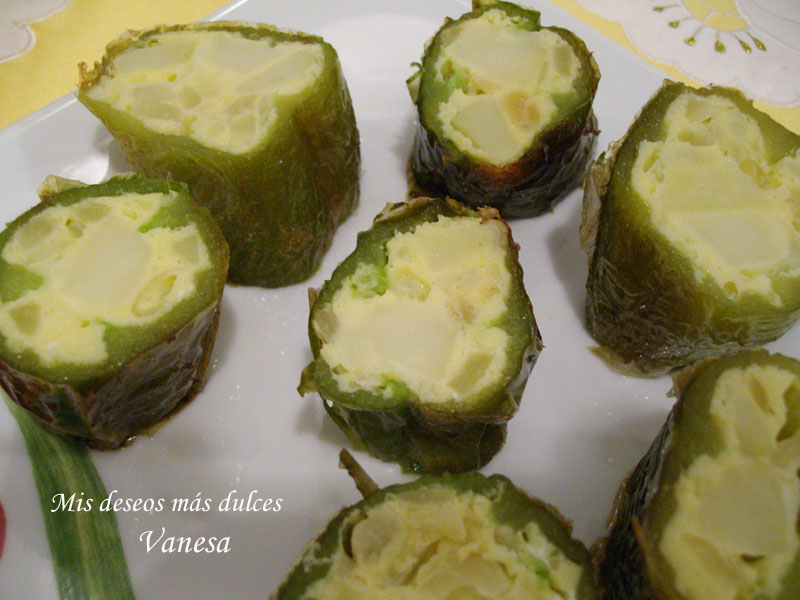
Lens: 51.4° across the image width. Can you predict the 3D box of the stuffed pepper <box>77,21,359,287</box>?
[{"bbox_3d":[-0.043,-0.036,0.211,0.061,0.046,0.050,-8,52,-6],"label":"stuffed pepper"}]

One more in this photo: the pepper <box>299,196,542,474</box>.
[{"bbox_3d":[0.006,0.010,0.215,0.055,0.037,0.059,0,55,0],"label":"pepper"}]

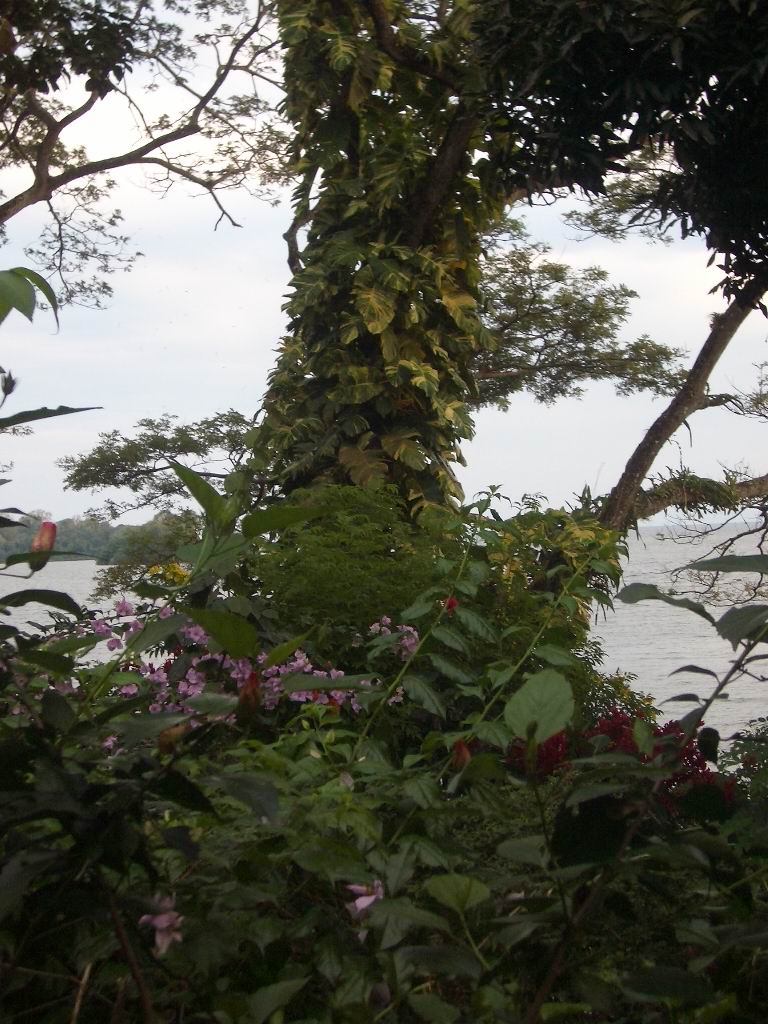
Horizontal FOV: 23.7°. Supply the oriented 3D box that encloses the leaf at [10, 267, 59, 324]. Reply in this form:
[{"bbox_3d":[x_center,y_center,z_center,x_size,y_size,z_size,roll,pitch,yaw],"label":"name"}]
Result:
[{"bbox_3d":[-0.372,-0.228,1.950,0.022,0.082,0.038,-41,-6,6],"label":"leaf"}]

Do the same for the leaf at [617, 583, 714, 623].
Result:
[{"bbox_3d":[0.299,0.096,1.950,0.107,0.030,0.055,11,0,0],"label":"leaf"}]

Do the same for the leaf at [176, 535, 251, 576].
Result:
[{"bbox_3d":[-0.186,0.047,2.000,0.081,0.044,0.055,-2,-1,0],"label":"leaf"}]

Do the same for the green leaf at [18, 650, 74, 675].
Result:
[{"bbox_3d":[-0.368,0.164,2.000,0.061,0.025,0.042,-2,-1,0],"label":"green leaf"}]

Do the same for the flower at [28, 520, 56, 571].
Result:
[{"bbox_3d":[-0.354,0.035,1.900,0.020,0.052,0.019,18,0,0],"label":"flower"}]

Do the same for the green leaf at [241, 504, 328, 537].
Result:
[{"bbox_3d":[-0.108,0.009,2.000,0.100,0.015,0.045,-13,-30,-6],"label":"green leaf"}]

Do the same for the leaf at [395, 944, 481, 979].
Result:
[{"bbox_3d":[0.061,0.516,2.100,0.100,0.020,0.050,17,35,12],"label":"leaf"}]

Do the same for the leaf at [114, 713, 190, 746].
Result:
[{"bbox_3d":[-0.246,0.231,1.950,0.090,0.016,0.046,-9,32,-15],"label":"leaf"}]

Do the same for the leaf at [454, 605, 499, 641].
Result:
[{"bbox_3d":[0.139,0.169,2.750,0.084,0.014,0.040,39,36,12],"label":"leaf"}]

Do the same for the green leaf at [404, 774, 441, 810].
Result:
[{"bbox_3d":[0.059,0.419,2.750,0.050,0.070,0.016,-8,-38,-14],"label":"green leaf"}]

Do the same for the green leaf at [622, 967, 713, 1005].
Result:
[{"bbox_3d":[0.301,0.503,1.950,0.096,0.039,0.060,-2,-1,0],"label":"green leaf"}]

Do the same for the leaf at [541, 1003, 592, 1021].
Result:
[{"bbox_3d":[0.204,0.558,2.050,0.058,0.020,0.040,-2,-1,0],"label":"leaf"}]

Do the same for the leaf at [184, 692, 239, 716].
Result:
[{"bbox_3d":[-0.193,0.215,2.050,0.064,0.013,0.042,-6,31,-17],"label":"leaf"}]

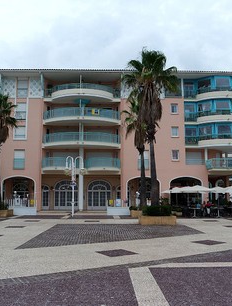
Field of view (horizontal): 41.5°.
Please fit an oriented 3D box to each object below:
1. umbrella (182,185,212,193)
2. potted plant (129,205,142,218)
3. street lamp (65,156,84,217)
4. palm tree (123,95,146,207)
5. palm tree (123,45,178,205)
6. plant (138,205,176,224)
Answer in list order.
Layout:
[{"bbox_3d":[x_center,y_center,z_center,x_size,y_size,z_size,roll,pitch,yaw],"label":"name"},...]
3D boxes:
[{"bbox_3d":[7.374,4.403,27.964,2.600,2.800,2.600,0,-8,0],"label":"umbrella"},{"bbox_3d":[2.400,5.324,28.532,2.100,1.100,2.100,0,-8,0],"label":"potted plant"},{"bbox_3d":[-3.774,3.066,28.343,2.000,5.550,0.500,0,-8,0],"label":"street lamp"},{"bbox_3d":[2.501,-0.275,29.591,3.700,11.500,3.700,0,-8,0],"label":"palm tree"},{"bbox_3d":[2.729,-1.737,22.724,4.300,12.600,4.300,0,-8,0],"label":"palm tree"},{"bbox_3d":[2.963,4.358,21.716,2.400,1.250,2.300,0,-8,0],"label":"plant"}]

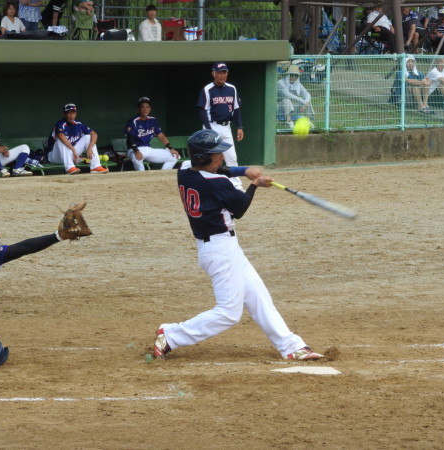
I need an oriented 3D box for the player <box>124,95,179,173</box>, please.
[{"bbox_3d":[-1.000,-1.229,42.100,0.680,1.220,0.800,-1,4,-18],"label":"player"}]

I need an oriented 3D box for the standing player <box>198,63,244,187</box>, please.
[{"bbox_3d":[-0.016,-1.231,37.600,0.580,1.680,0.380,-1,4,-13],"label":"standing player"}]

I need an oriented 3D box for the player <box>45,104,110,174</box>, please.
[{"bbox_3d":[-2.033,-1.218,41.600,0.660,1.030,0.780,-2,4,-24],"label":"player"}]

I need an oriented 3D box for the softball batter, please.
[{"bbox_3d":[0.104,0.130,19.700,1.060,1.550,0.660,-2,4,-25],"label":"softball batter"}]

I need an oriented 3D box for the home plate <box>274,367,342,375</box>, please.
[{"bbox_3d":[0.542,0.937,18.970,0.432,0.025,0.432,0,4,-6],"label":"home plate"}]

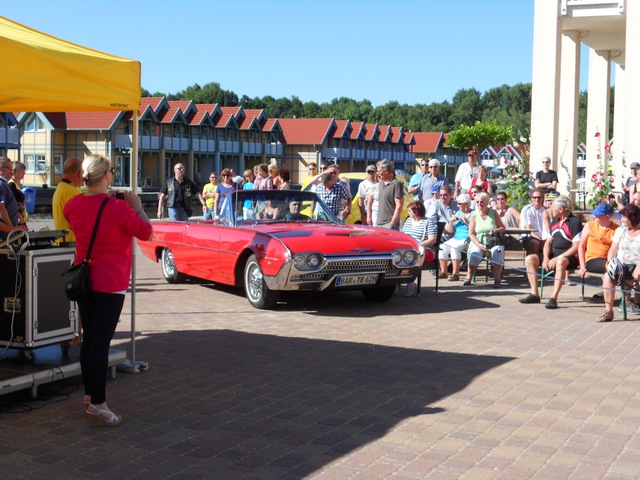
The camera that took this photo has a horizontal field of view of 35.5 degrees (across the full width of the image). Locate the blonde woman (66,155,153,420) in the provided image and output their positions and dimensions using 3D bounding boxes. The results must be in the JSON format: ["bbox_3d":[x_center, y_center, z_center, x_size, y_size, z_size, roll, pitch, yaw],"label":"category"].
[{"bbox_3d":[-1.399,0.301,6.478,0.480,1.700,0.500,-2,5,-40],"label":"blonde woman"}]

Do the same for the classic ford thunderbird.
[{"bbox_3d":[-0.775,0.004,13.485,1.930,1.360,5.200,-1,4,-29],"label":"classic ford thunderbird"}]

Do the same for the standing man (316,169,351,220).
[{"bbox_3d":[0.198,-0.193,14.657,0.520,1.680,0.380,3,4,25],"label":"standing man"}]

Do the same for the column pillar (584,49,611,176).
[{"bbox_3d":[7.382,-2.762,26.656,0.500,4.600,0.500,3,4,26],"label":"column pillar"}]

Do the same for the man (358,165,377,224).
[{"bbox_3d":[0.776,-0.374,16.659,0.500,1.740,0.320,1,4,7],"label":"man"}]

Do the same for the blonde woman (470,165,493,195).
[{"bbox_3d":[3.109,-0.622,19.356,0.450,1.640,0.300,2,4,9],"label":"blonde woman"}]

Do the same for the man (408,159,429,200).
[{"bbox_3d":[1.790,-0.575,18.261,0.500,1.790,0.330,0,4,-11],"label":"man"}]

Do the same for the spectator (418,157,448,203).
[{"bbox_3d":[1.952,-0.497,17.361,0.520,1.800,0.330,1,4,7],"label":"spectator"}]

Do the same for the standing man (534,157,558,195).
[{"bbox_3d":[4.478,-0.759,19.860,0.500,1.770,0.340,2,4,9],"label":"standing man"}]

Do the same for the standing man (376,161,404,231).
[{"bbox_3d":[0.905,-0.188,13.461,0.470,1.790,0.320,3,4,26],"label":"standing man"}]

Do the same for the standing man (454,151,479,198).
[{"bbox_3d":[3.005,-0.907,20.362,0.550,1.830,0.340,1,4,0],"label":"standing man"}]

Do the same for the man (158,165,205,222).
[{"bbox_3d":[-2.414,-0.453,17.359,0.720,1.750,0.380,1,4,-6],"label":"man"}]

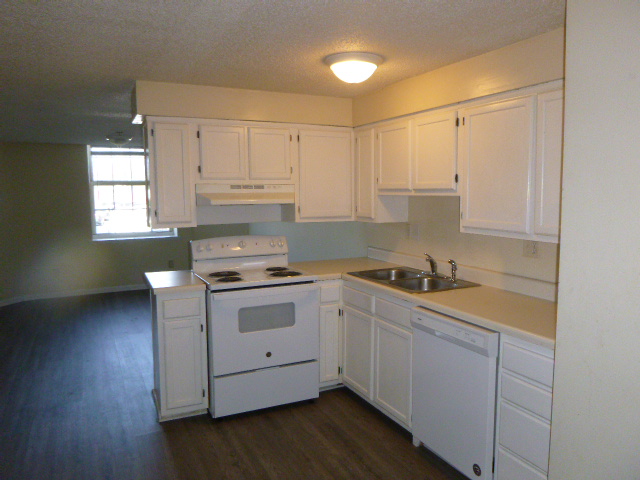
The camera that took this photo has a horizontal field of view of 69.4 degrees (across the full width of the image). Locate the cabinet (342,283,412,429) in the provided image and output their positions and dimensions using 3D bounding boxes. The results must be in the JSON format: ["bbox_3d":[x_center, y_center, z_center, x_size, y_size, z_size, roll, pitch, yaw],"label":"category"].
[{"bbox_3d":[0.615,0.734,3.236,0.577,0.853,0.872,-3,6,-25],"label":"cabinet"}]

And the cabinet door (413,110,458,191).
[{"bbox_3d":[0.728,-0.546,2.917,0.032,0.460,0.434,-3,7,-26],"label":"cabinet door"}]

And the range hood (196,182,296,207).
[{"bbox_3d":[-0.566,-0.341,3.465,0.754,0.146,0.440,-3,6,-25],"label":"range hood"}]

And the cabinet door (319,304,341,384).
[{"bbox_3d":[0.067,0.776,3.452,0.163,0.599,0.020,-3,6,-25],"label":"cabinet door"}]

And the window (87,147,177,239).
[{"bbox_3d":[-2.860,-0.720,7.044,1.258,1.411,0.109,-3,6,-25],"label":"window"}]

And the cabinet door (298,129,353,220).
[{"bbox_3d":[0.043,-0.508,3.639,0.457,0.684,0.020,-3,6,-25],"label":"cabinet door"}]

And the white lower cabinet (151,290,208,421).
[{"bbox_3d":[-0.995,0.746,3.206,0.321,0.853,0.490,-3,6,-25],"label":"white lower cabinet"}]

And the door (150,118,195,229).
[{"bbox_3d":[-1.021,-0.462,3.234,0.244,0.687,0.022,-3,7,-26],"label":"door"}]

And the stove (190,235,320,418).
[{"bbox_3d":[-0.490,0.573,3.435,0.765,1.145,0.711,-3,6,-25],"label":"stove"}]

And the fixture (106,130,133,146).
[{"bbox_3d":[-2.408,-1.203,5.470,0.326,0.187,0.326,-3,6,-25],"label":"fixture"}]

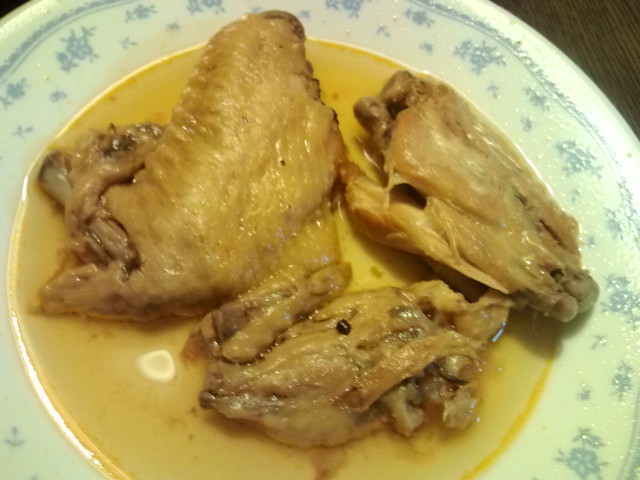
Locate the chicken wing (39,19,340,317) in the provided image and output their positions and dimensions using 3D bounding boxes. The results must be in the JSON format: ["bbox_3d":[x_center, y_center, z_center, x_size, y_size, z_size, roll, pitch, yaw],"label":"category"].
[{"bbox_3d":[-0.040,-0.032,0.195,0.093,0.036,0.112,-7,65,-13],"label":"chicken wing"}]

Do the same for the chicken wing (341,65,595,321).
[{"bbox_3d":[0.046,-0.013,0.195,0.099,0.034,0.064,44,65,13],"label":"chicken wing"}]

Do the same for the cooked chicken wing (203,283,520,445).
[{"bbox_3d":[0.014,0.033,0.173,0.095,0.030,0.046,-3,64,-11],"label":"cooked chicken wing"}]

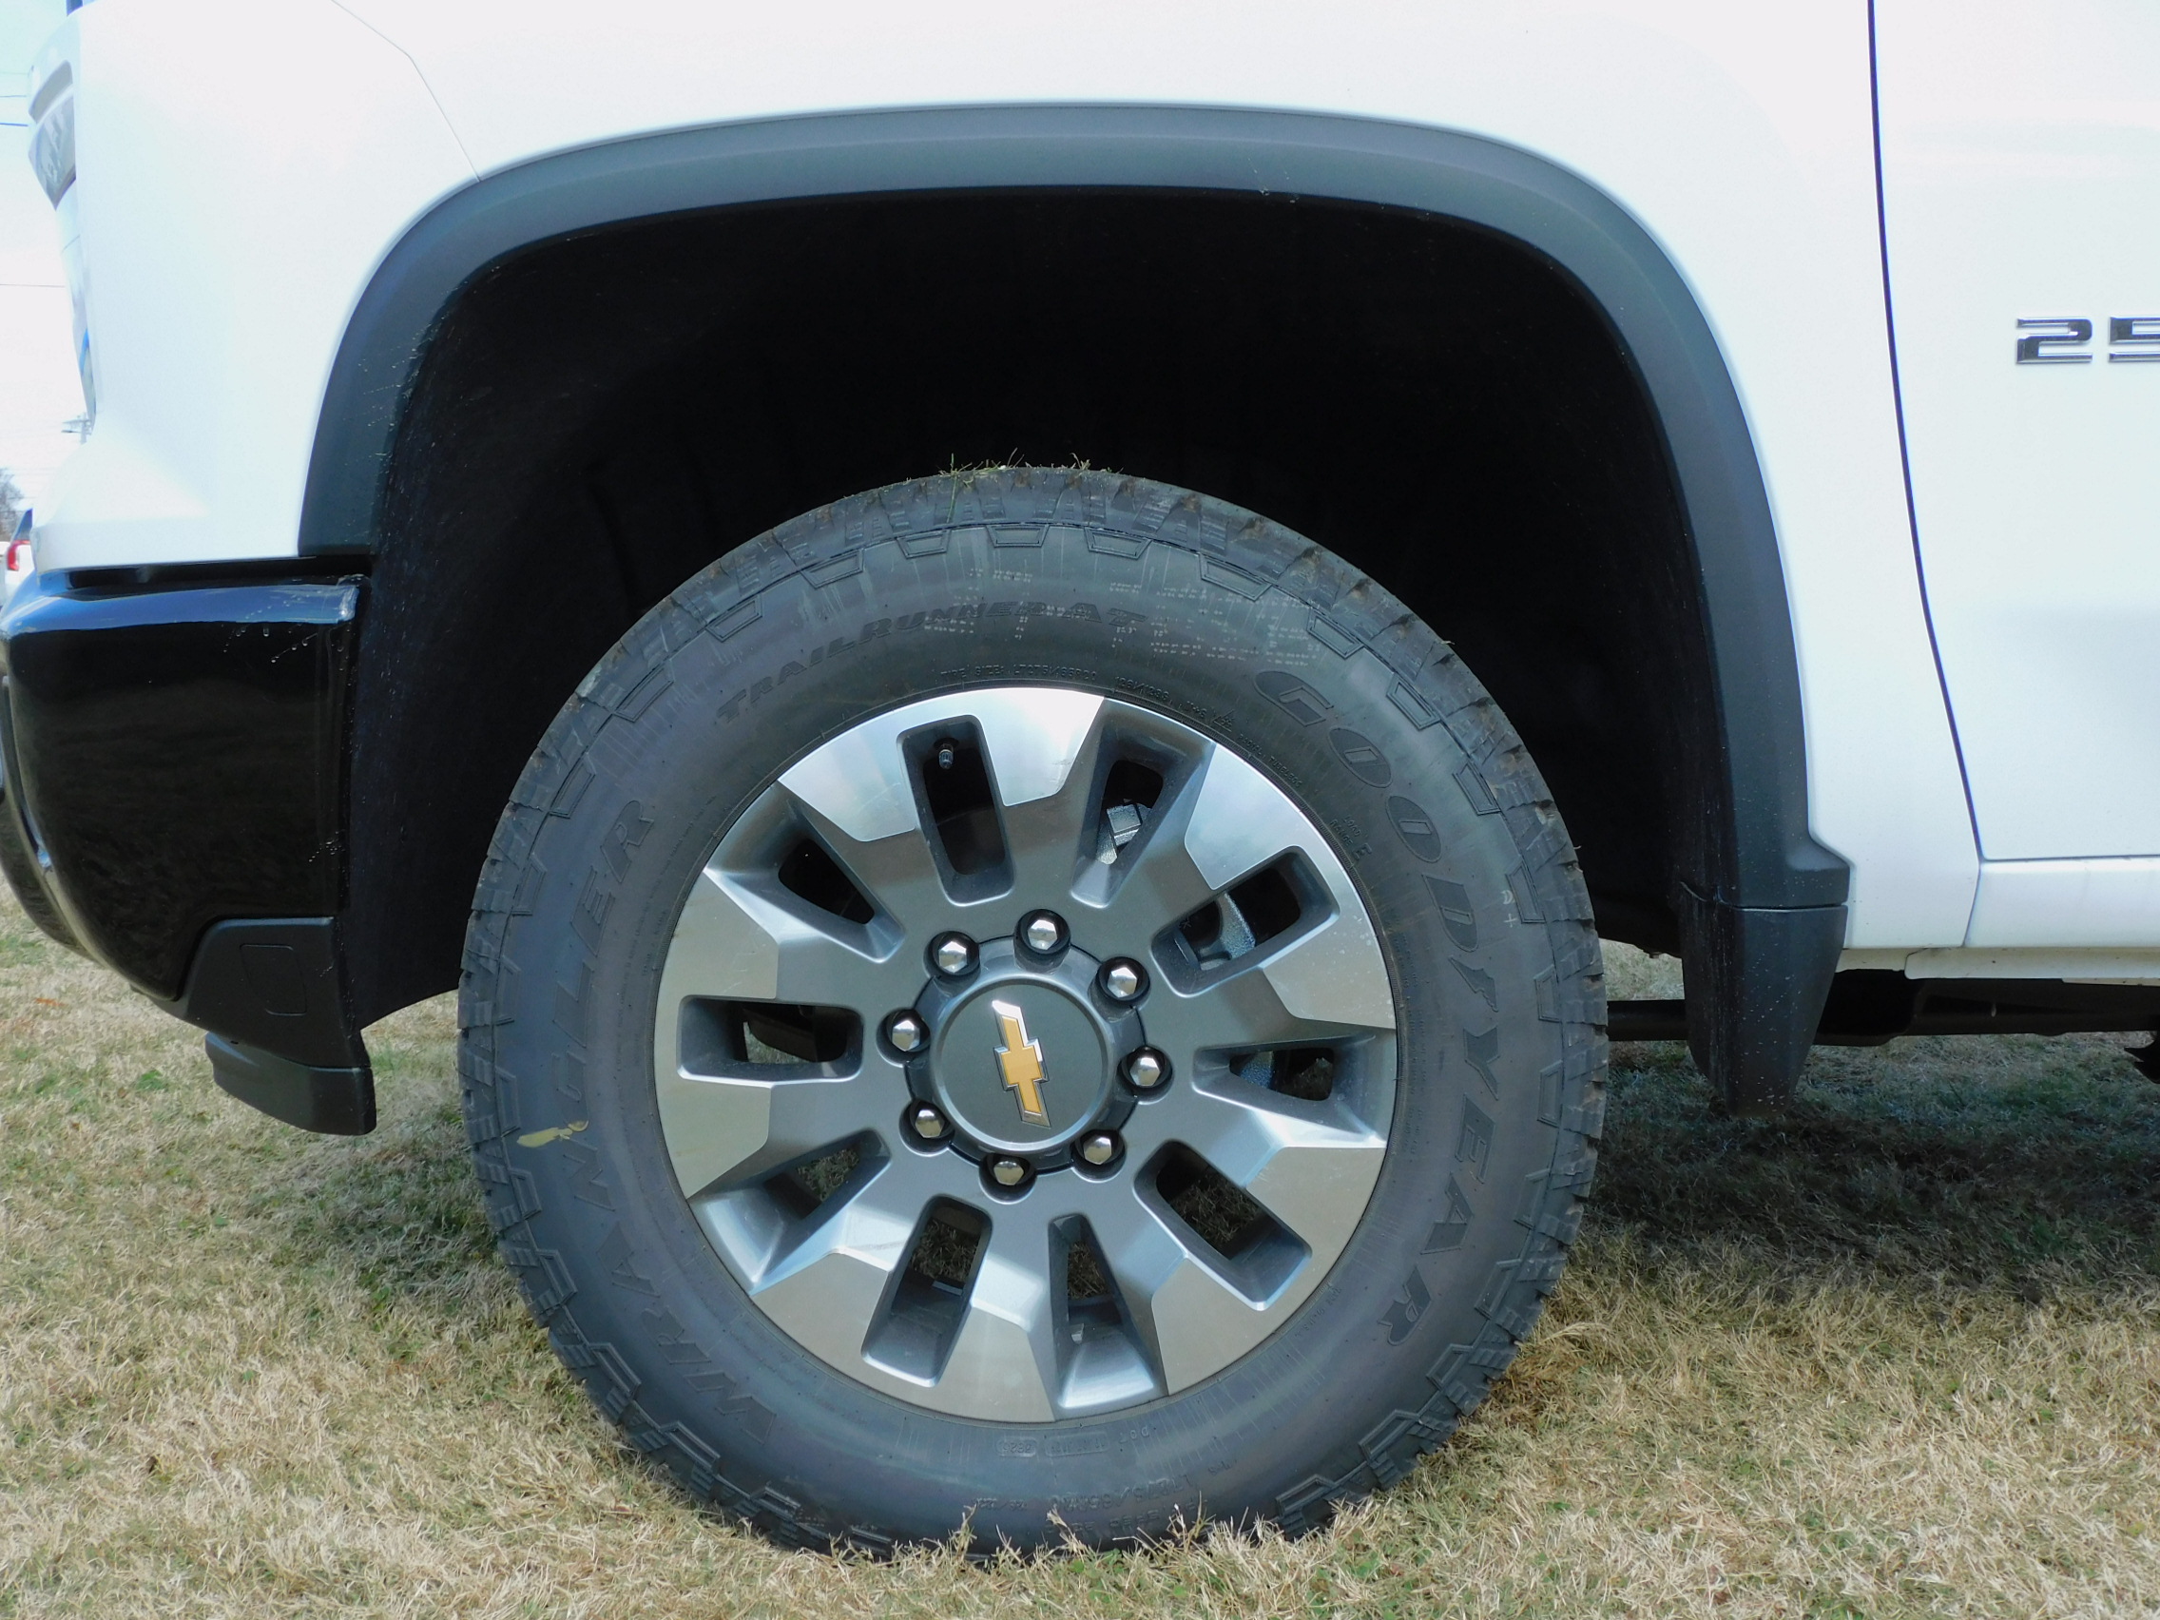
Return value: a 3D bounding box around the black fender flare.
[{"bbox_3d":[-0.016,-0.145,1.838,1.126,0.717,0.160,0,5,2],"label":"black fender flare"}]

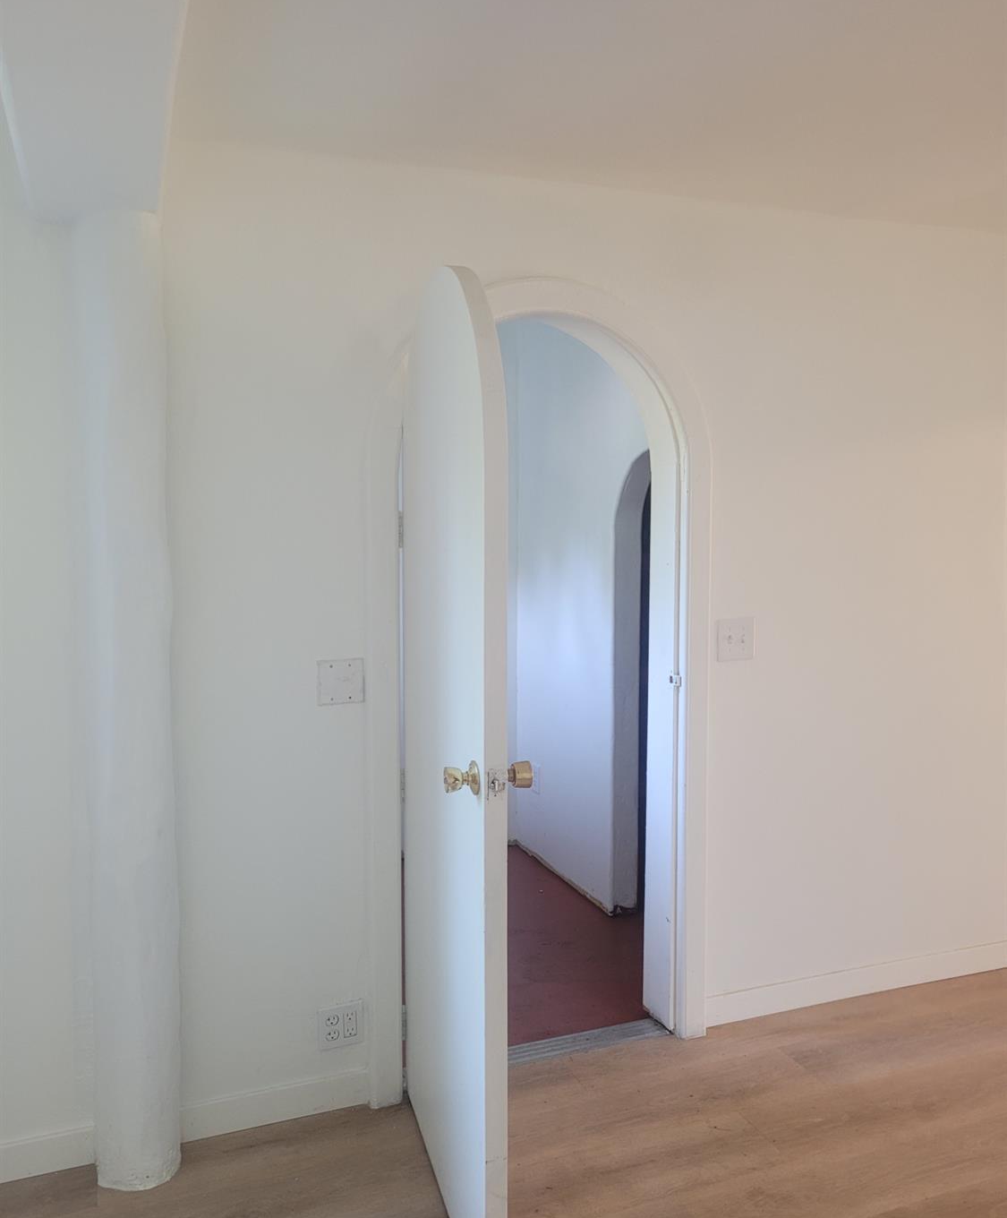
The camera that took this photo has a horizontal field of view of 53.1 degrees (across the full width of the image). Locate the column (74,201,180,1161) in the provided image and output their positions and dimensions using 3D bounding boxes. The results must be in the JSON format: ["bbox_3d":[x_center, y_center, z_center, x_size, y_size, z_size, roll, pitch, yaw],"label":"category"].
[{"bbox_3d":[-0.845,0.223,2.266,0.185,2.150,0.175,-2,5,-22],"label":"column"}]

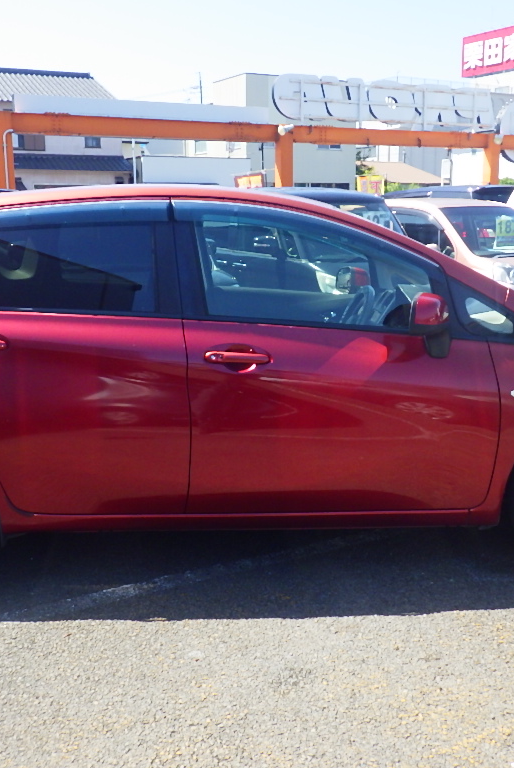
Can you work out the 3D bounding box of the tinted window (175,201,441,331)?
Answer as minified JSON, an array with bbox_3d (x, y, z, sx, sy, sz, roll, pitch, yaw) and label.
[{"bbox_3d":[0.189,-0.427,3.033,0.980,0.490,0.070,-1,-8,-2],"label":"tinted window"}]

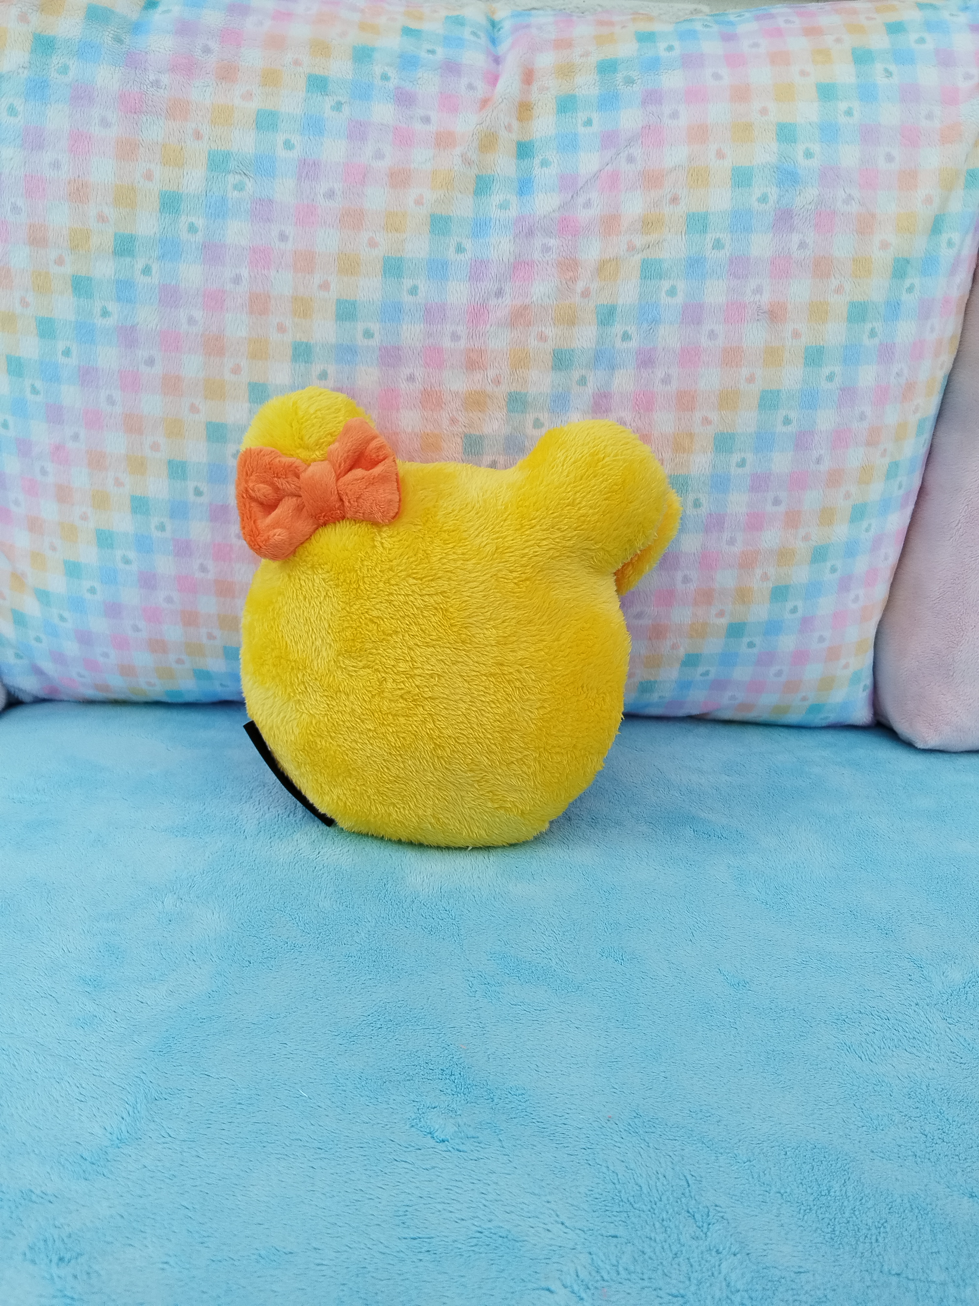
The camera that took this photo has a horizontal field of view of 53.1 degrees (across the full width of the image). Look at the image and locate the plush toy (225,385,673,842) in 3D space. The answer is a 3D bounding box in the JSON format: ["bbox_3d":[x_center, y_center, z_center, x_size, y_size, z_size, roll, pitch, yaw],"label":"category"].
[{"bbox_3d":[-0.017,-0.020,0.490,0.216,0.233,0.130,8,29,14],"label":"plush toy"}]

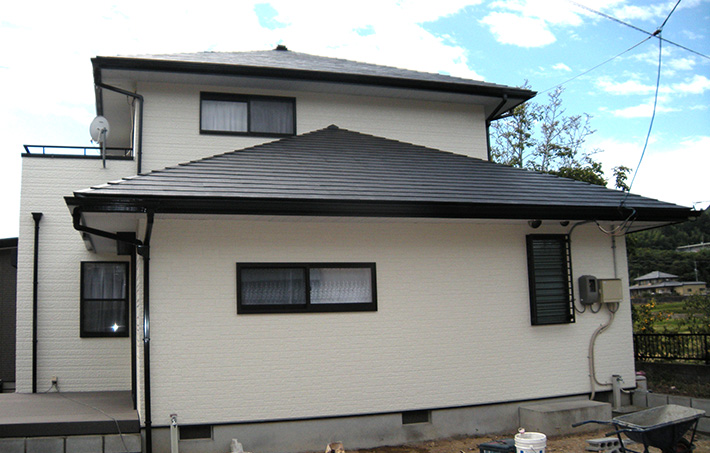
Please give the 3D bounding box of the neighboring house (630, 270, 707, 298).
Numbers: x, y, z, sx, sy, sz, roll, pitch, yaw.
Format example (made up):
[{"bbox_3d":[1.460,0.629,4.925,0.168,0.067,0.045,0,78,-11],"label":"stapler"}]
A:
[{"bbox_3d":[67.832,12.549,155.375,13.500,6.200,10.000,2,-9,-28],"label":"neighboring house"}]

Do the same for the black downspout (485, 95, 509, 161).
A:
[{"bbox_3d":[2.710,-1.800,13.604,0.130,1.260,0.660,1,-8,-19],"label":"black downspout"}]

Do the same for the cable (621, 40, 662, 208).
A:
[{"bbox_3d":[3.194,-1.182,8.006,0.420,2.050,0.450,1,-8,-19],"label":"cable"}]

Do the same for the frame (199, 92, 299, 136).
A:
[{"bbox_3d":[-1.786,-1.898,12.157,1.670,0.720,0.120,1,-9,-18],"label":"frame"}]

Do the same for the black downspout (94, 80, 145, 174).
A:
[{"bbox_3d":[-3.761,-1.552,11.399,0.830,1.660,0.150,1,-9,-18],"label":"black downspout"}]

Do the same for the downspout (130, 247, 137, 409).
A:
[{"bbox_3d":[-2.801,1.279,9.093,0.075,2.050,0.080,1,-8,-19],"label":"downspout"}]

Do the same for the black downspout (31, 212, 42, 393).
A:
[{"bbox_3d":[-4.828,1.151,10.871,0.140,2.750,0.120,1,-8,-19],"label":"black downspout"}]

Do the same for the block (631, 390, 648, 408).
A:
[{"bbox_3d":[3.777,2.270,9.437,0.125,0.190,0.370,0,-8,-15],"label":"block"}]

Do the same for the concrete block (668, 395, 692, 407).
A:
[{"bbox_3d":[4.069,2.236,8.964,0.150,0.190,0.390,1,-9,-18],"label":"concrete block"}]

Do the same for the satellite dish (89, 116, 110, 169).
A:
[{"bbox_3d":[-4.128,-1.336,11.560,0.380,0.840,0.430,-6,-9,29],"label":"satellite dish"}]

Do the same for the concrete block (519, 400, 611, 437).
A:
[{"bbox_3d":[2.543,2.317,8.676,1.030,0.285,0.620,1,-8,-19],"label":"concrete block"}]

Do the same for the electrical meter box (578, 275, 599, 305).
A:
[{"bbox_3d":[3.150,0.860,9.608,0.205,0.375,0.165,1,-8,-19],"label":"electrical meter box"}]

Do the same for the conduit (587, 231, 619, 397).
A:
[{"bbox_3d":[3.282,1.197,9.447,0.490,2.200,0.080,1,-8,-19],"label":"conduit"}]

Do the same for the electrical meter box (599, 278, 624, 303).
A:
[{"bbox_3d":[3.474,0.883,9.754,0.345,0.305,0.120,1,-8,-19],"label":"electrical meter box"}]

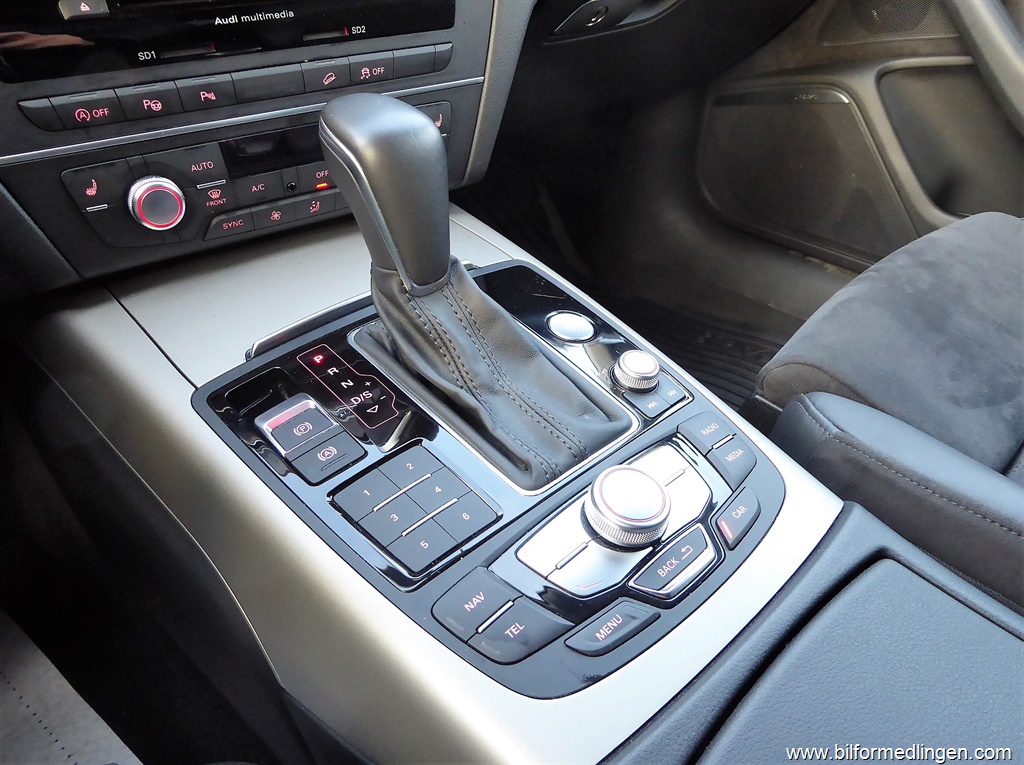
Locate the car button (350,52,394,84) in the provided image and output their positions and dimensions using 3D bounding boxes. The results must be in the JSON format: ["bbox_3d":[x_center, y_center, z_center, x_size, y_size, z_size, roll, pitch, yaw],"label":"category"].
[{"bbox_3d":[-0.081,-0.182,0.427,0.028,0.015,0.009,-23,36,-29],"label":"car button"}]

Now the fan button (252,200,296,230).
[{"bbox_3d":[-0.138,-0.098,0.427,0.026,0.013,0.009,-23,36,-29],"label":"fan button"}]

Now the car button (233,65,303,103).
[{"bbox_3d":[-0.131,-0.161,0.398,0.039,0.015,0.009,-23,36,-29],"label":"car button"}]

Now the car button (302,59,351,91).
[{"bbox_3d":[-0.104,-0.172,0.414,0.028,0.015,0.009,-23,36,-29],"label":"car button"}]

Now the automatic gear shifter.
[{"bbox_3d":[-0.025,-0.065,0.389,0.215,0.120,0.094,37,46,27],"label":"automatic gear shifter"}]

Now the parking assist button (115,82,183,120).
[{"bbox_3d":[-0.181,-0.140,0.368,0.028,0.015,0.009,-23,36,-29],"label":"parking assist button"}]

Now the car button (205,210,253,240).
[{"bbox_3d":[-0.160,-0.089,0.414,0.028,0.014,0.009,-23,36,-29],"label":"car button"}]

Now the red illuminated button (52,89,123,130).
[{"bbox_3d":[-0.204,-0.131,0.355,0.028,0.015,0.009,-23,36,-29],"label":"red illuminated button"}]

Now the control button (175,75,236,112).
[{"bbox_3d":[-0.164,-0.156,0.397,0.030,0.016,0.009,-23,43,-30],"label":"control button"}]

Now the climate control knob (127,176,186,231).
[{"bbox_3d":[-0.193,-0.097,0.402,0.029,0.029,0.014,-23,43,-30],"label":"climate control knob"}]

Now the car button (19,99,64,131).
[{"bbox_3d":[-0.228,-0.130,0.358,0.014,0.016,0.008,-23,43,-30],"label":"car button"}]

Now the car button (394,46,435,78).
[{"bbox_3d":[-0.061,-0.201,0.461,0.030,0.016,0.009,-23,43,-30],"label":"car button"}]

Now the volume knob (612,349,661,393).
[{"bbox_3d":[0.072,-0.007,0.425,0.025,0.011,0.025,7,41,-6],"label":"volume knob"}]

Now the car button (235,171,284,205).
[{"bbox_3d":[-0.151,-0.116,0.441,0.029,0.016,0.007,-23,43,-30],"label":"car button"}]

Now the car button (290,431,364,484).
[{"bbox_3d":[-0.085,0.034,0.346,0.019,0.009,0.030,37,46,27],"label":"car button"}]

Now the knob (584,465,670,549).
[{"bbox_3d":[0.054,0.056,0.341,0.038,0.015,0.038,7,41,-6],"label":"knob"}]

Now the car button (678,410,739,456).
[{"bbox_3d":[0.095,0.027,0.364,0.028,0.009,0.019,-23,51,-40],"label":"car button"}]

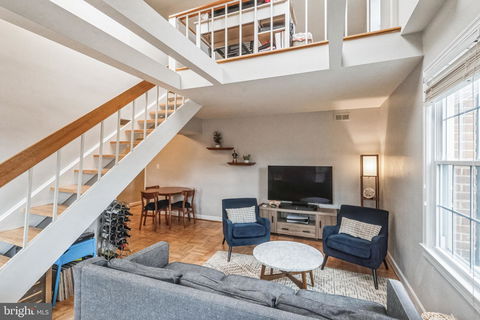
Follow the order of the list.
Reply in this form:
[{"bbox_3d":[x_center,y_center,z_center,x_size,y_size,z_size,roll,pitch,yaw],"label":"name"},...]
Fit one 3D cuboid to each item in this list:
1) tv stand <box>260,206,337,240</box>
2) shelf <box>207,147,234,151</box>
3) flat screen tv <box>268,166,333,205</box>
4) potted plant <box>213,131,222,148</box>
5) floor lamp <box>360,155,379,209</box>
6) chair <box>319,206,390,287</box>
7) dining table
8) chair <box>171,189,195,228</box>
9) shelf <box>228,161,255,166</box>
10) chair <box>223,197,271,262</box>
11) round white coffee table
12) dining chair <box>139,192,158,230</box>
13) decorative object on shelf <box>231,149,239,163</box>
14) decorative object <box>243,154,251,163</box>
[{"bbox_3d":[1.159,1.248,4.315,1.460,0.526,0.380,1,0,23],"label":"tv stand"},{"bbox_3d":[-0.446,-0.249,4.880,0.630,0.050,0.140,0,0,20],"label":"shelf"},{"bbox_3d":[1.186,0.501,4.298,1.241,0.737,0.080,1,0,23],"label":"flat screen tv"},{"bbox_3d":[-0.510,-0.469,4.900,0.190,0.400,0.180,0,0,0],"label":"potted plant"},{"bbox_3d":[2.260,0.679,3.720,0.250,1.515,0.250,0,0,27],"label":"floor lamp"},{"bbox_3d":[1.600,1.112,2.952,0.679,0.788,0.715,0,-1,45],"label":"chair"},{"bbox_3d":[-1.600,1.069,4.780,1.060,0.750,1.060,0,0,20],"label":"dining table"},{"bbox_3d":[-1.285,1.054,4.760,0.470,0.780,0.460,0,0,28],"label":"chair"},{"bbox_3d":[0.039,0.105,4.891,0.694,0.058,0.182,1,0,23],"label":"shelf"},{"bbox_3d":[0.101,1.096,3.524,0.679,0.788,0.715,1,0,-14],"label":"chair"},{"bbox_3d":[0.539,1.275,2.420,0.774,0.423,0.774,1,0,0],"label":"round white coffee table"},{"bbox_3d":[-1.820,1.052,4.550,0.470,0.780,0.480,0,0,13],"label":"dining chair"},{"bbox_3d":[-0.126,-0.061,4.948,0.124,0.299,0.102,1,0,23],"label":"decorative object on shelf"},{"bbox_3d":[0.150,-0.028,4.660,0.165,0.180,0.150,0,0,20],"label":"decorative object"}]

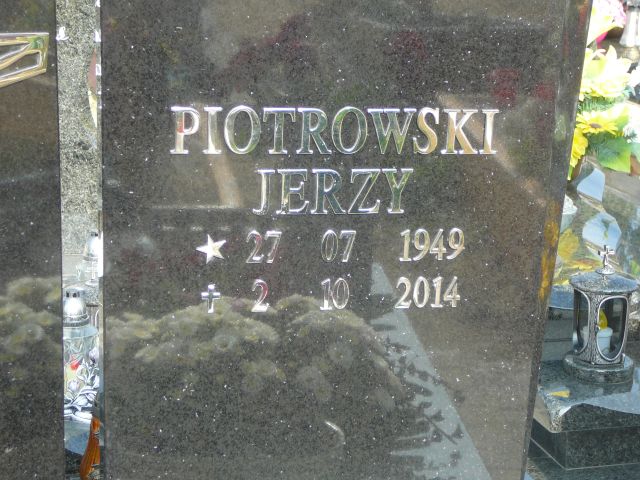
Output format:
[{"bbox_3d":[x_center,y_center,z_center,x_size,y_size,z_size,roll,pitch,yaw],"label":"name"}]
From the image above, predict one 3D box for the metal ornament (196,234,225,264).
[{"bbox_3d":[-0.143,0.013,2.000,0.040,0.040,0.008,-1,16,-9],"label":"metal ornament"}]

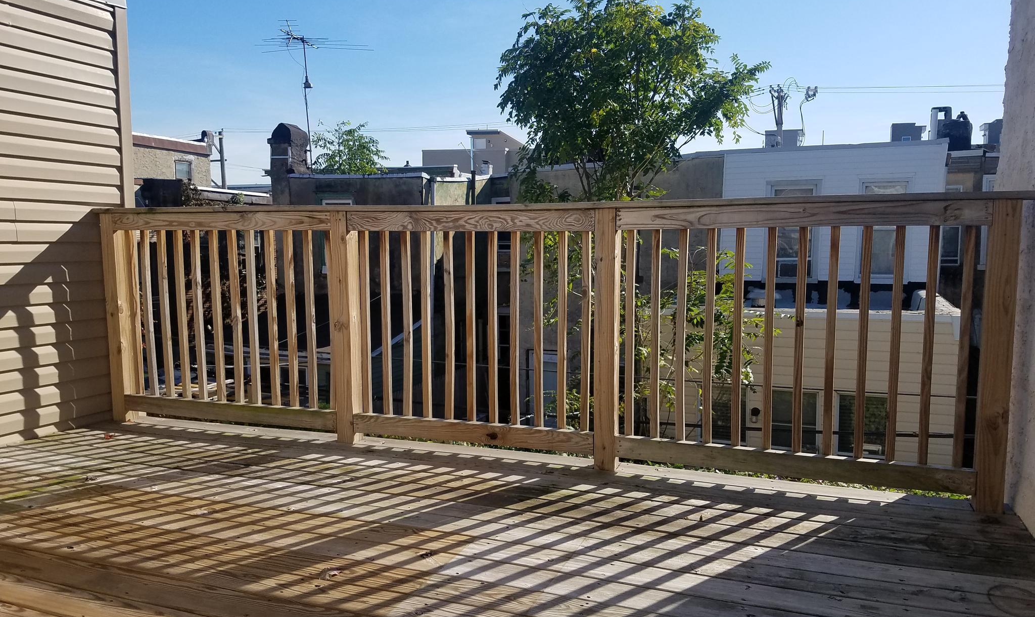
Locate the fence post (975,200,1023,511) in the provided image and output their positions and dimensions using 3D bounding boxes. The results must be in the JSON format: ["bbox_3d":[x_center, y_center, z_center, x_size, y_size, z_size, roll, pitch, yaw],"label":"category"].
[{"bbox_3d":[1.707,0.175,2.773,0.089,1.112,0.089,2,7,21],"label":"fence post"}]

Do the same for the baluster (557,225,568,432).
[{"bbox_3d":[0.194,0.096,3.346,0.034,0.944,0.034,2,7,21],"label":"baluster"}]

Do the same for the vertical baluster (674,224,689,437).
[{"bbox_3d":[0.683,0.114,3.236,0.036,0.950,0.036,2,7,20],"label":"vertical baluster"}]

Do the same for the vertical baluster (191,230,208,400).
[{"bbox_3d":[-1.651,0.037,4.036,0.034,0.944,0.034,2,7,21],"label":"vertical baluster"}]

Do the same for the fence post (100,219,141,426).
[{"bbox_3d":[-2.159,0.053,4.220,0.089,1.112,0.089,2,7,21],"label":"fence post"}]

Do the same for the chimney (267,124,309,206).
[{"bbox_3d":[-5.077,-3.166,17.297,0.521,1.776,0.680,2,7,21],"label":"chimney"}]

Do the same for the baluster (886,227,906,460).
[{"bbox_3d":[1.407,0.134,2.892,0.034,0.944,0.034,2,7,21],"label":"baluster"}]

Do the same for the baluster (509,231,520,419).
[{"bbox_3d":[-0.014,0.089,3.423,0.034,0.944,0.034,2,7,21],"label":"baluster"}]

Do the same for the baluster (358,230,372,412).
[{"bbox_3d":[-0.735,0.069,3.755,0.036,0.950,0.036,2,7,20],"label":"baluster"}]

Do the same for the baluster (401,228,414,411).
[{"bbox_3d":[-0.523,0.076,3.678,0.036,0.950,0.036,2,7,20],"label":"baluster"}]

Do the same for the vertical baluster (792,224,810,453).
[{"bbox_3d":[1.117,0.128,3.076,0.036,0.950,0.036,2,7,20],"label":"vertical baluster"}]

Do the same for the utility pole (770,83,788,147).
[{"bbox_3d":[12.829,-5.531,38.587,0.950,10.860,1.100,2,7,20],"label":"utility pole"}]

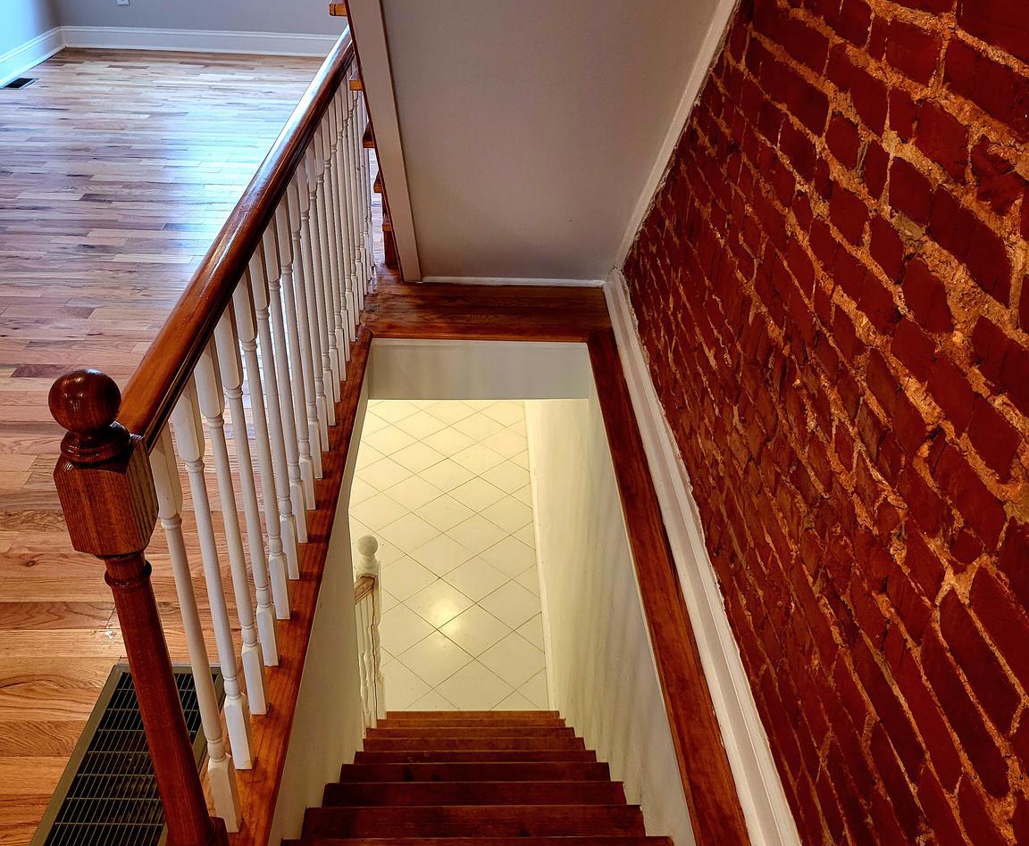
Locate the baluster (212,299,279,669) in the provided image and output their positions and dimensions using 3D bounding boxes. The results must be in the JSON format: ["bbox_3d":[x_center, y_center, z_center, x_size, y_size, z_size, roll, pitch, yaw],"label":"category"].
[{"bbox_3d":[-0.507,0.146,1.821,0.033,0.859,0.033,1,33,-2],"label":"baluster"}]

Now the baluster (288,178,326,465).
[{"bbox_3d":[-0.531,-0.214,2.417,0.031,0.860,0.031,1,32,-3],"label":"baluster"}]

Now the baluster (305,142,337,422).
[{"bbox_3d":[-0.534,-0.360,2.612,0.033,0.859,0.033,1,33,-2],"label":"baluster"}]

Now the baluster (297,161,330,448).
[{"bbox_3d":[-0.536,-0.287,2.532,0.031,0.860,0.031,1,32,-3],"label":"baluster"}]

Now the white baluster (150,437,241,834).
[{"bbox_3d":[-0.498,0.370,1.497,0.031,0.860,0.031,1,32,-3],"label":"white baluster"}]

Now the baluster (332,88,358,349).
[{"bbox_3d":[-0.549,-0.649,3.063,0.033,0.859,0.033,1,33,-2],"label":"baluster"}]

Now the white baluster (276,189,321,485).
[{"bbox_3d":[-0.526,-0.215,2.386,0.033,0.859,0.033,1,33,-2],"label":"white baluster"}]

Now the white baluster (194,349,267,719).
[{"bbox_3d":[-0.507,0.224,1.727,0.031,0.860,0.031,1,32,-3],"label":"white baluster"}]

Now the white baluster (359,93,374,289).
[{"bbox_3d":[-0.565,-0.938,3.515,0.033,0.859,0.033,1,33,-2],"label":"white baluster"}]

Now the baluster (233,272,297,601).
[{"bbox_3d":[-0.510,0.074,1.934,0.033,0.859,0.033,1,33,-2],"label":"baluster"}]

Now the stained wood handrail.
[{"bbox_3d":[-0.521,-0.692,2.308,0.060,0.064,2.727,1,32,-3],"label":"stained wood handrail"}]

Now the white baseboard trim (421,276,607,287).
[{"bbox_3d":[-0.003,-0.559,3.737,0.729,0.022,0.016,1,33,-2],"label":"white baseboard trim"}]

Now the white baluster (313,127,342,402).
[{"bbox_3d":[-0.544,-0.433,2.762,0.031,0.860,0.031,1,32,-3],"label":"white baluster"}]

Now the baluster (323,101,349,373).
[{"bbox_3d":[-0.552,-0.579,2.992,0.031,0.860,0.031,1,32,-3],"label":"baluster"}]

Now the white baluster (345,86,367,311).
[{"bbox_3d":[-0.565,-0.798,3.337,0.031,0.860,0.031,1,32,-3],"label":"white baluster"}]

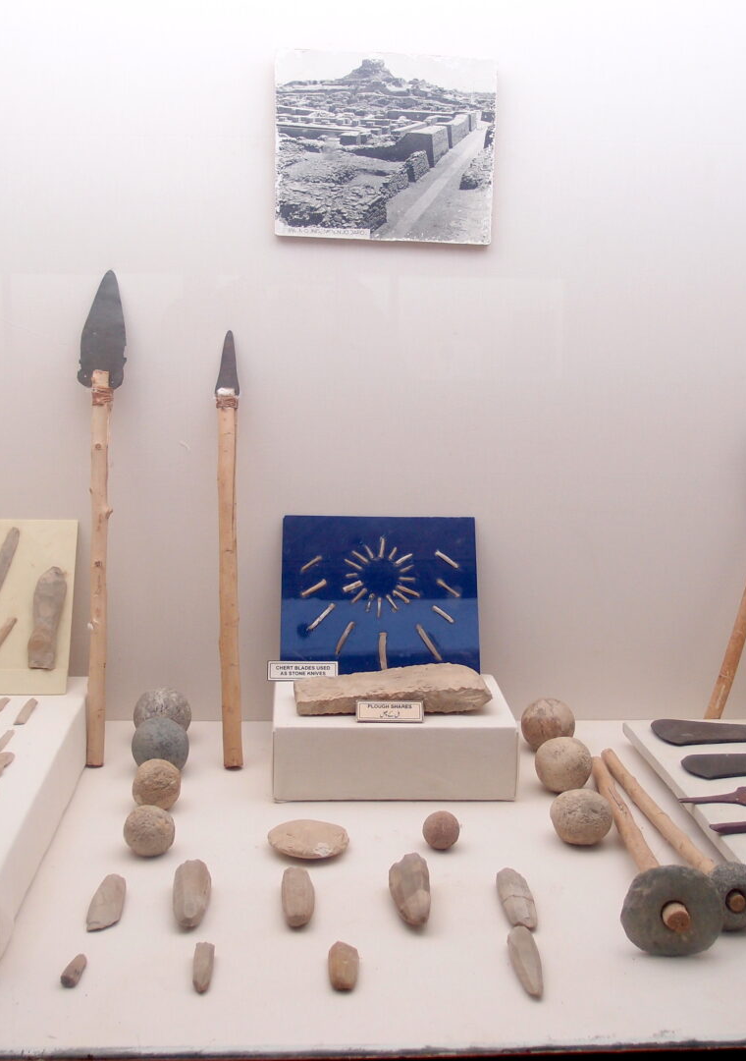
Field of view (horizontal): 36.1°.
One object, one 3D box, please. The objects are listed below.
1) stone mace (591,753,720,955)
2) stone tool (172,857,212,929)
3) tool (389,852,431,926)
[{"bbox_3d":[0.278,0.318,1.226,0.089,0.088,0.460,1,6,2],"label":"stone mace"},{"bbox_3d":[-0.174,0.346,1.098,0.036,0.031,0.112,0,10,-7],"label":"stone tool"},{"bbox_3d":[0.040,0.346,1.114,0.040,0.034,0.118,1,10,-1],"label":"tool"}]

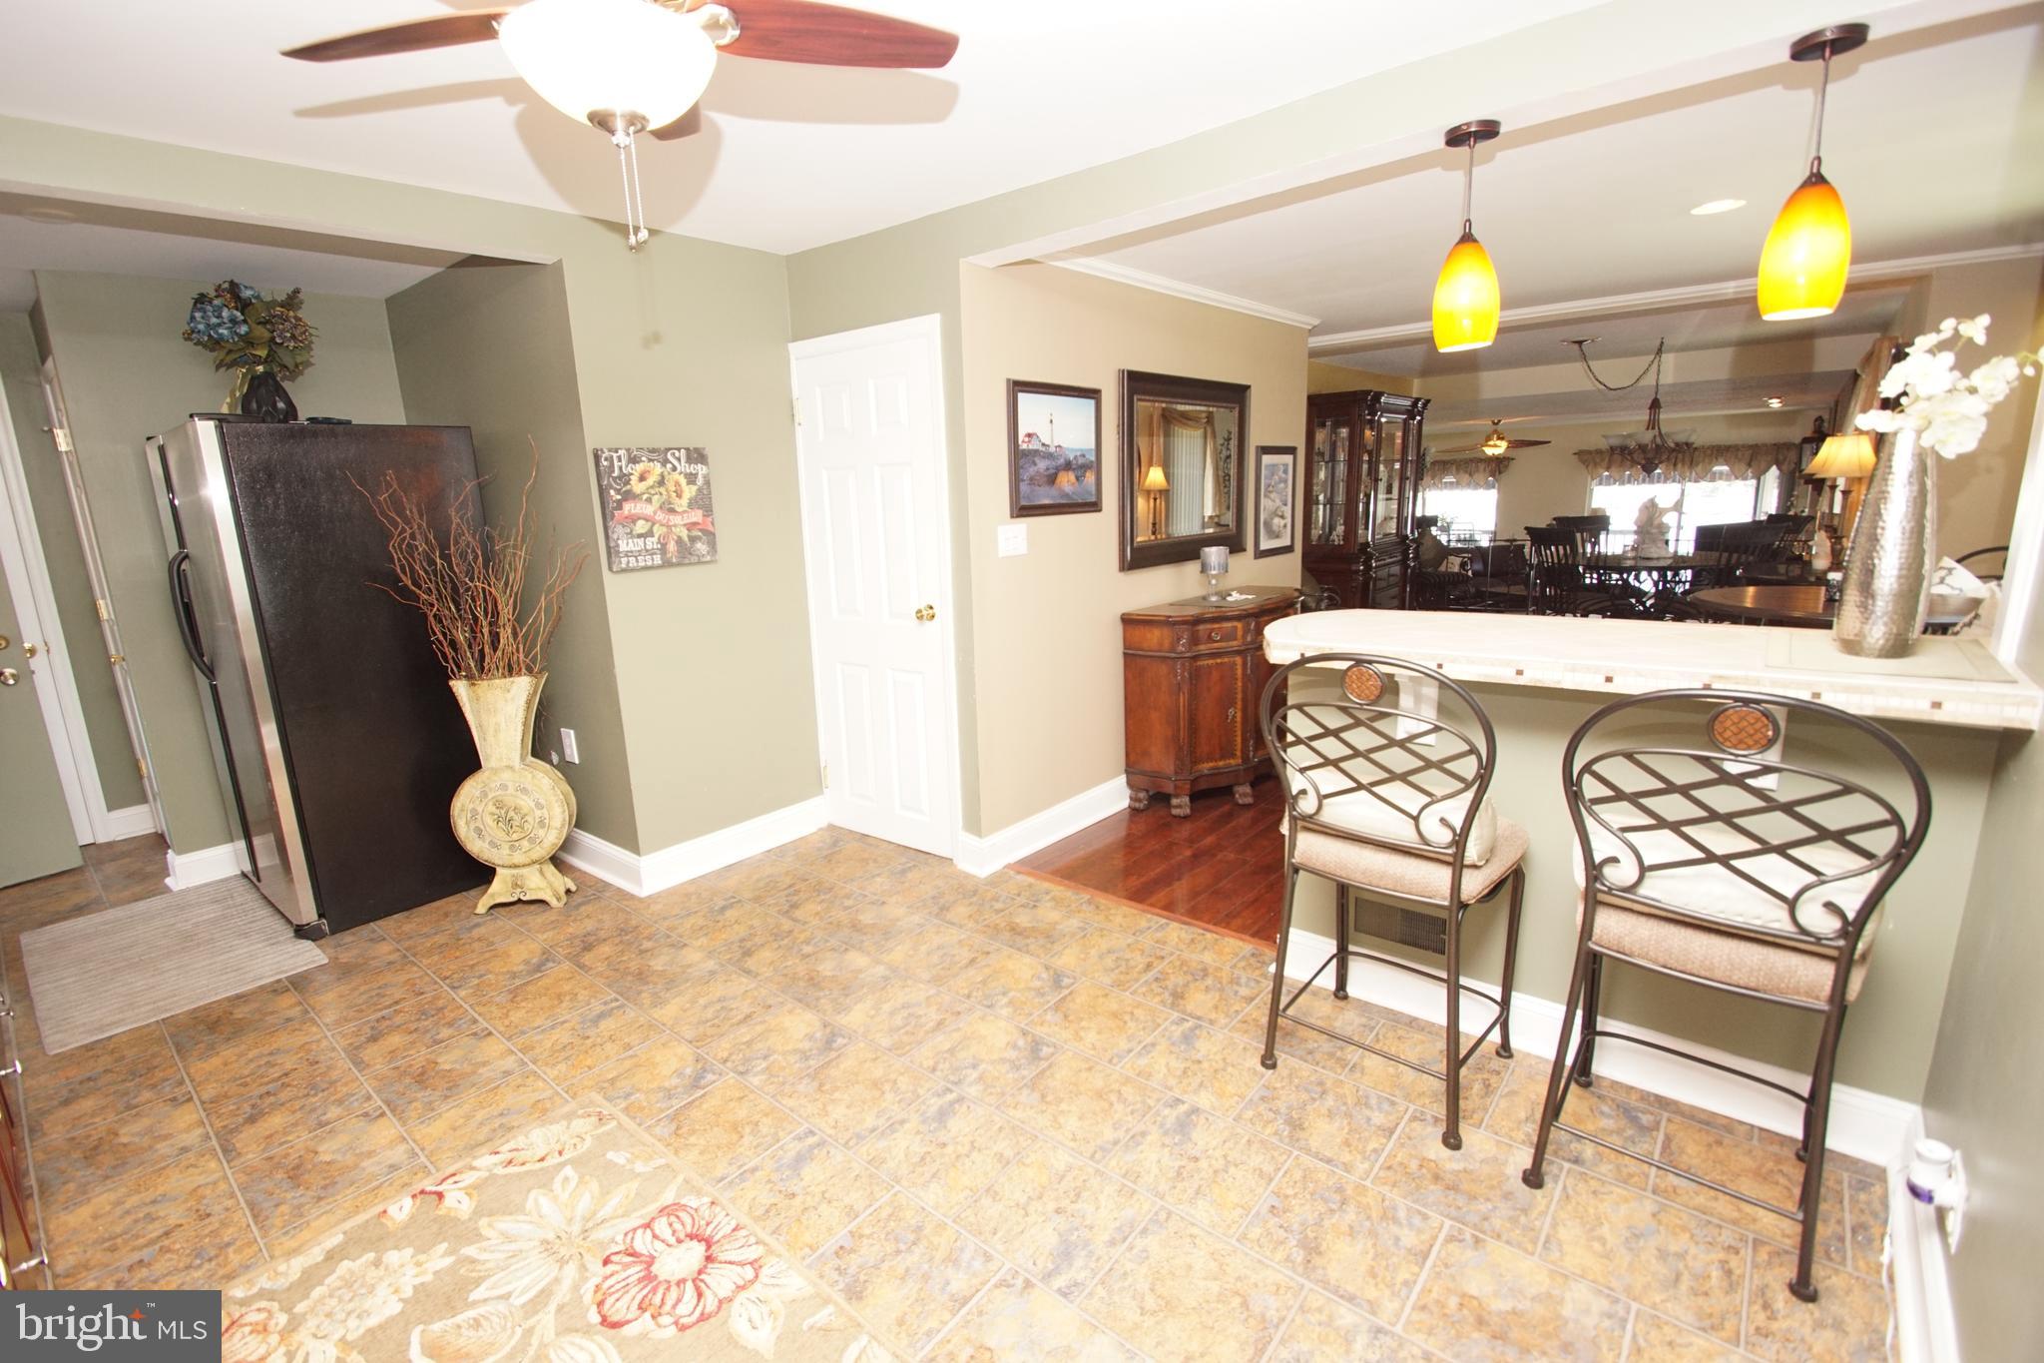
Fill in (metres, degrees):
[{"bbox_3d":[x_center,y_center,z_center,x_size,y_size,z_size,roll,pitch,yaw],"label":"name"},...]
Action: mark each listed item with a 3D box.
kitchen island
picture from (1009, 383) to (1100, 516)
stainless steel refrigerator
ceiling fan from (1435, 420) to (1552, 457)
[{"bbox_3d":[1.478,0.402,2.348,1.460,1.060,0.730,7,15,34],"label":"kitchen island"},{"bbox_3d":[0.140,-0.904,3.343,0.030,0.485,0.535,10,17,42],"label":"picture"},{"bbox_3d":[-2.635,-0.060,3.335,0.917,1.760,0.800,8,16,37],"label":"stainless steel refrigerator"},{"bbox_3d":[5.883,-3.012,10.600,1.270,0.450,1.270,5,14,30],"label":"ceiling fan"}]

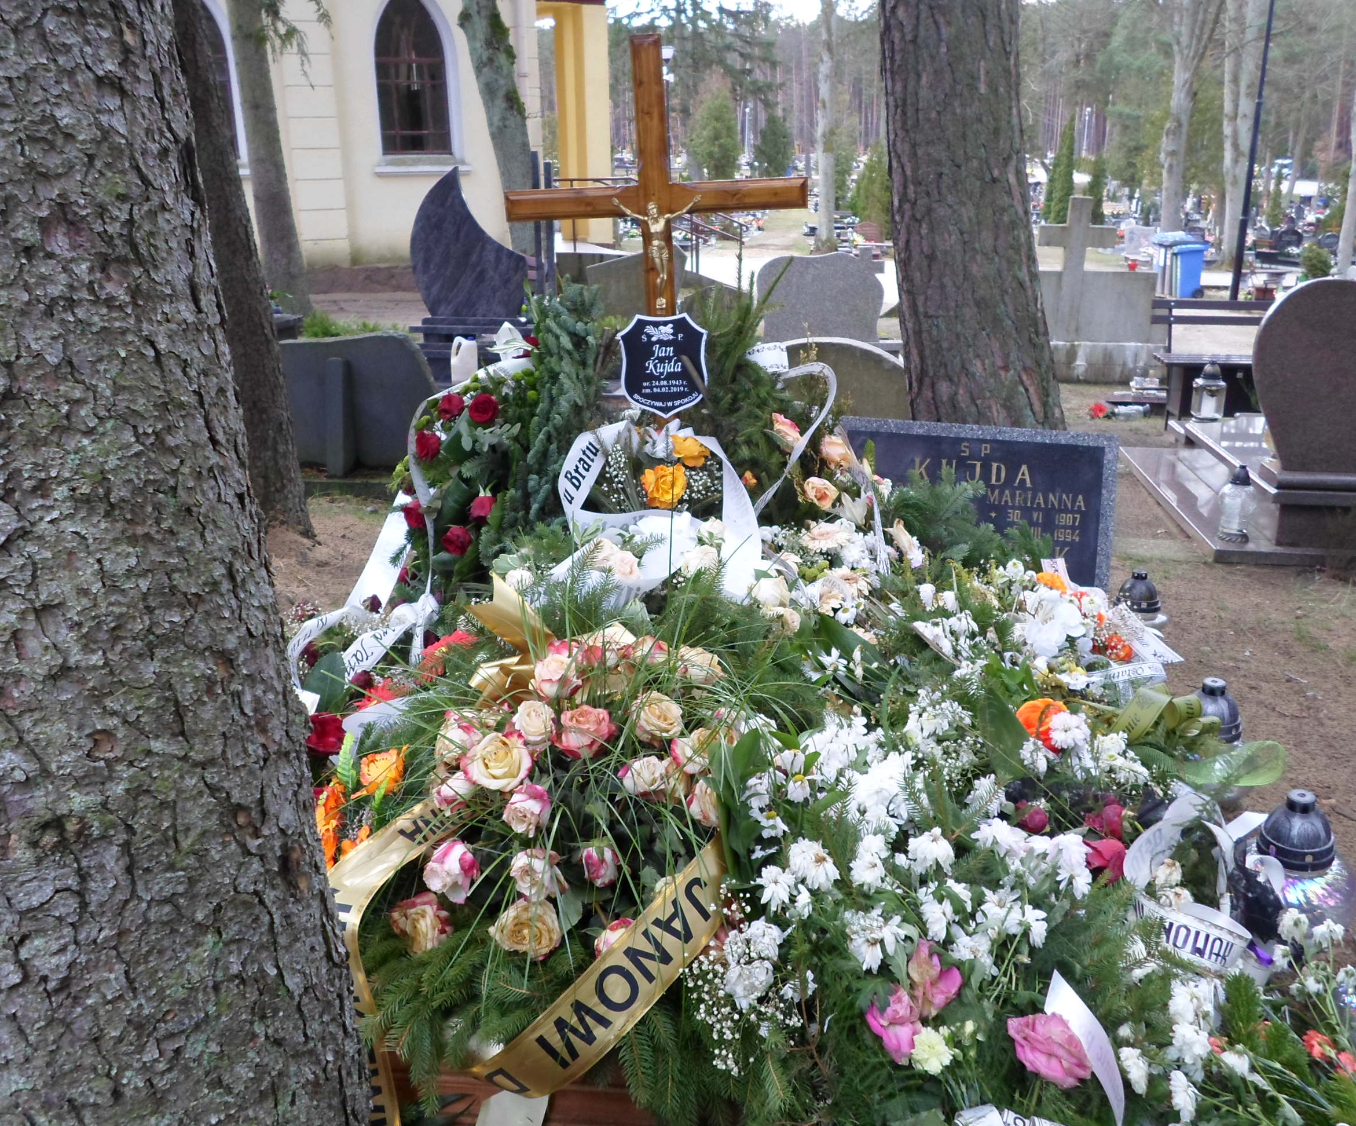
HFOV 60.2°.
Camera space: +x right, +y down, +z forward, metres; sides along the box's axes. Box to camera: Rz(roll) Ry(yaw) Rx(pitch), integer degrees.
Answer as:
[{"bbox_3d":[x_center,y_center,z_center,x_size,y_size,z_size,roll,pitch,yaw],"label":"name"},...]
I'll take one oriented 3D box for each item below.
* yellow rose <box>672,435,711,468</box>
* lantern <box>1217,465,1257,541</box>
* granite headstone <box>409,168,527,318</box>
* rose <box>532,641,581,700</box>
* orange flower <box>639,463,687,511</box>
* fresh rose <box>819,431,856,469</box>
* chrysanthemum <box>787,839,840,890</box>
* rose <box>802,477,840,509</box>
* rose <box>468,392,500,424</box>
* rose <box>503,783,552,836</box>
[{"bbox_3d":[0.025,-0.244,2.550,0.080,0.060,0.075,3,59,-5],"label":"yellow rose"},{"bbox_3d":[2.148,-0.228,4.500,0.140,0.300,0.140,-1,17,0],"label":"lantern"},{"bbox_3d":[-1.169,-1.794,6.574,0.640,0.820,0.090,3,19,10],"label":"granite headstone"},{"bbox_3d":[-0.151,0.134,1.460,0.060,0.064,0.060,-13,42,-7],"label":"rose"},{"bbox_3d":[-0.029,-0.148,2.280,0.088,0.088,0.060,-4,-8,0],"label":"orange flower"},{"bbox_3d":[0.349,-0.246,2.550,0.077,0.072,0.080,13,66,34],"label":"fresh rose"},{"bbox_3d":[0.159,0.353,1.370,0.060,0.060,0.045,5,-15,-16],"label":"chrysanthemum"},{"bbox_3d":[0.307,-0.149,2.500,0.077,0.070,0.062,0,-6,-6],"label":"rose"},{"bbox_3d":[-0.416,-0.331,2.500,0.068,0.068,0.055,0,-21,3],"label":"rose"},{"bbox_3d":[-0.176,0.288,1.370,0.058,0.060,0.058,2,12,8],"label":"rose"}]

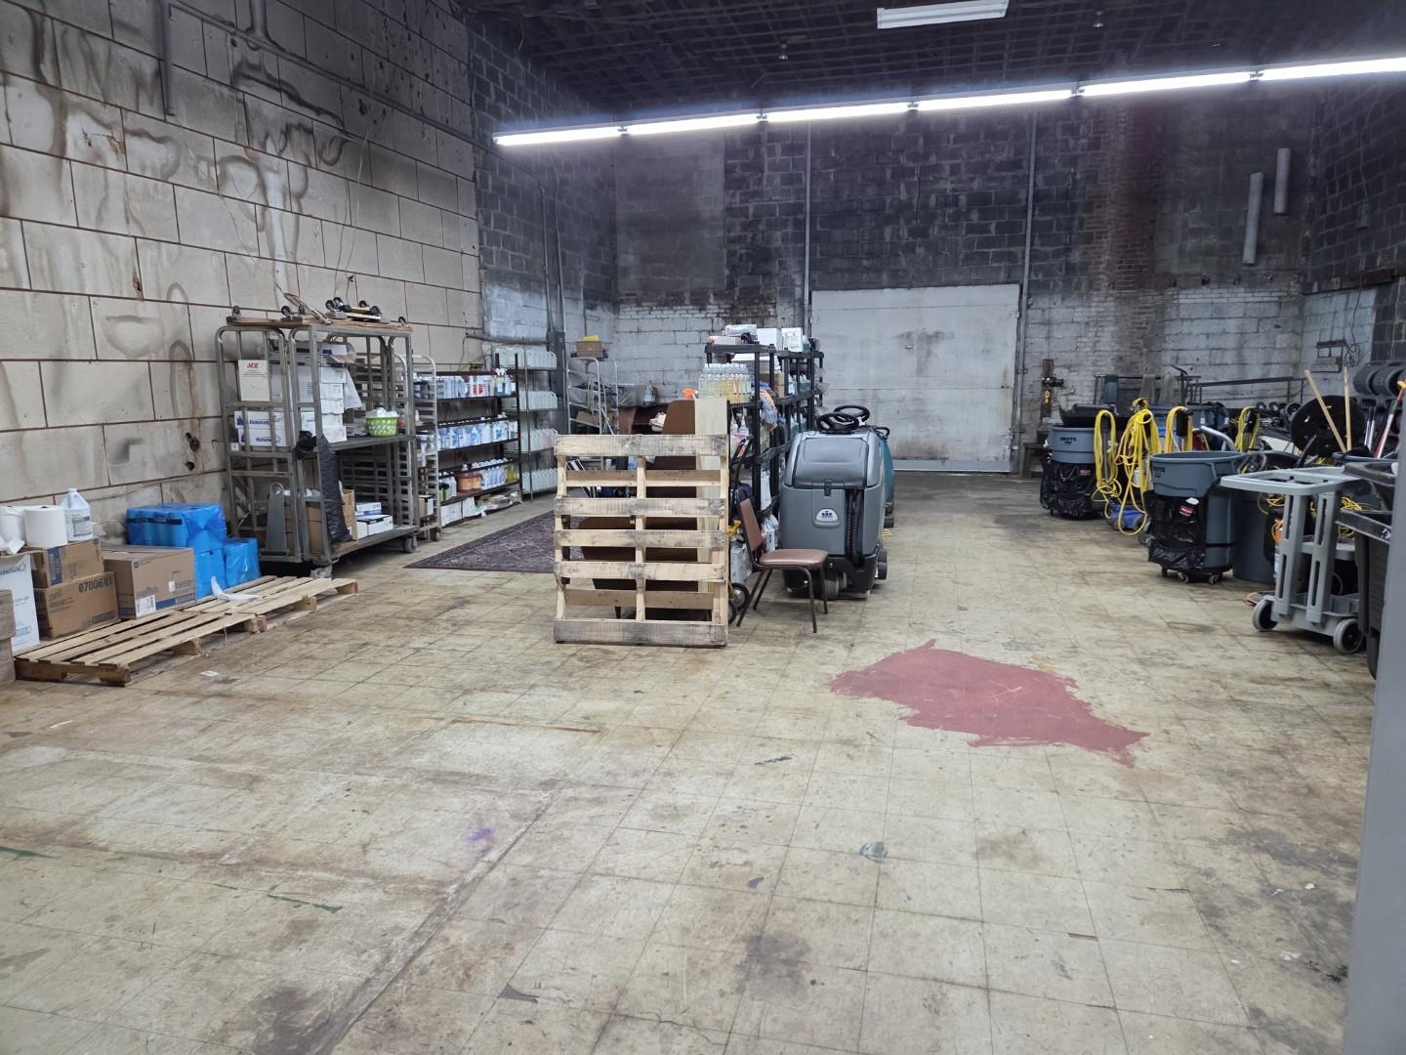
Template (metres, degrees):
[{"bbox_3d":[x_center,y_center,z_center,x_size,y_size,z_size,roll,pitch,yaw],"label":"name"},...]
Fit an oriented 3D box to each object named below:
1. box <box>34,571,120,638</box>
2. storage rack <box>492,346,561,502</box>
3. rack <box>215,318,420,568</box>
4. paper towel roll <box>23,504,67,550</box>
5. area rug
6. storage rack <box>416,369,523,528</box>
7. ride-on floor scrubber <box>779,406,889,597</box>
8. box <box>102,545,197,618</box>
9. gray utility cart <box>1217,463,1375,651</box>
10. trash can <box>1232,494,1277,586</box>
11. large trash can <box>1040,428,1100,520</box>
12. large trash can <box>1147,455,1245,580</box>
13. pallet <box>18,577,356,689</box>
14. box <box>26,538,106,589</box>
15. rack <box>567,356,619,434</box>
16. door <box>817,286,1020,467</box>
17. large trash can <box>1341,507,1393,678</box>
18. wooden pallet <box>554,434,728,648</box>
[{"bbox_3d":[-3.842,0.449,5.548,0.440,0.288,0.445,2,10,17],"label":"box"},{"bbox_3d":[-2.229,-1.350,12.163,0.460,1.880,1.220,2,10,15],"label":"storage rack"},{"bbox_3d":[-3.152,-0.662,7.872,0.840,1.950,1.340,2,10,14],"label":"rack"},{"bbox_3d":[-3.757,-0.003,5.334,0.190,0.208,0.190,2,10,14],"label":"paper towel roll"},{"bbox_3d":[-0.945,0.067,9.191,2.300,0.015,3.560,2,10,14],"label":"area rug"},{"bbox_3d":[-2.708,-1.035,10.323,0.360,1.810,2.360,2,10,14],"label":"storage rack"},{"bbox_3d":[1.008,-0.231,6.956,0.700,1.250,1.250,2,10,14],"label":"ride-on floor scrubber"},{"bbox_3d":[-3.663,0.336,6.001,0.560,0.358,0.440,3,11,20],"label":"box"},{"bbox_3d":[3.462,0.175,5.245,1.140,0.955,0.540,-6,11,-26],"label":"gray utility cart"},{"bbox_3d":[4.187,-0.016,6.817,0.610,0.800,0.610,4,11,25],"label":"trash can"},{"bbox_3d":[3.995,-0.592,9.916,0.640,0.930,0.640,4,11,25],"label":"large trash can"},{"bbox_3d":[3.588,-0.074,6.819,0.660,0.910,0.640,-1,10,0],"label":"large trash can"},{"bbox_3d":[-3.346,0.576,5.958,1.200,0.125,2.040,2,10,14],"label":"pallet"},{"bbox_3d":[-3.872,0.196,5.521,0.420,0.220,0.360,2,10,13],"label":"box"},{"bbox_3d":[-1.415,-1.367,12.361,0.460,1.740,0.550,3,10,22],"label":"rack"},{"bbox_3d":[3.208,-2.254,14.393,3.060,2.780,0.120,3,10,17],"label":"door"},{"bbox_3d":[3.423,0.375,4.386,0.620,0.850,0.680,2,10,14],"label":"large trash can"},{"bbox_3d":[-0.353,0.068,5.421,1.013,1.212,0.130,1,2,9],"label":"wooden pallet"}]

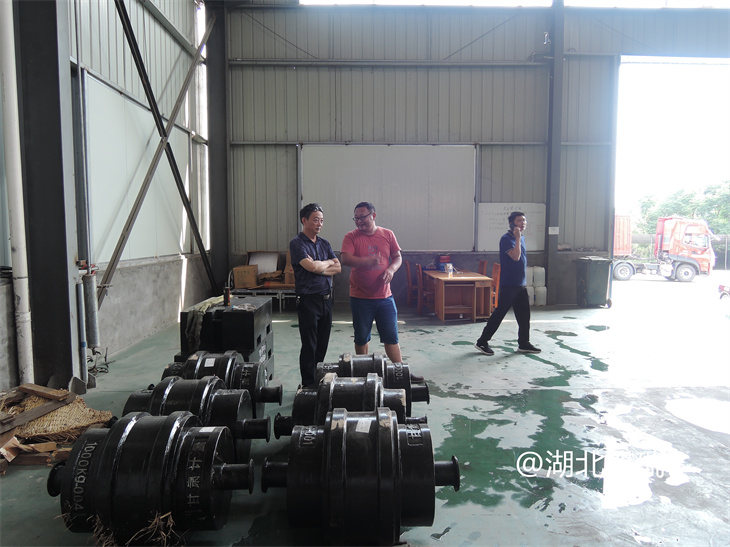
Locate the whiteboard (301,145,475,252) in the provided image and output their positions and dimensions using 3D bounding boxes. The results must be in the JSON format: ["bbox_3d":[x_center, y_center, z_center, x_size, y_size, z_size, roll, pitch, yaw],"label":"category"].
[{"bbox_3d":[0.473,-1.516,10.271,3.539,2.138,0.050,0,4,-1],"label":"whiteboard"}]

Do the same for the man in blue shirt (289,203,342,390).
[{"bbox_3d":[-0.456,0.227,4.620,0.330,1.727,0.470,4,6,42],"label":"man in blue shirt"}]

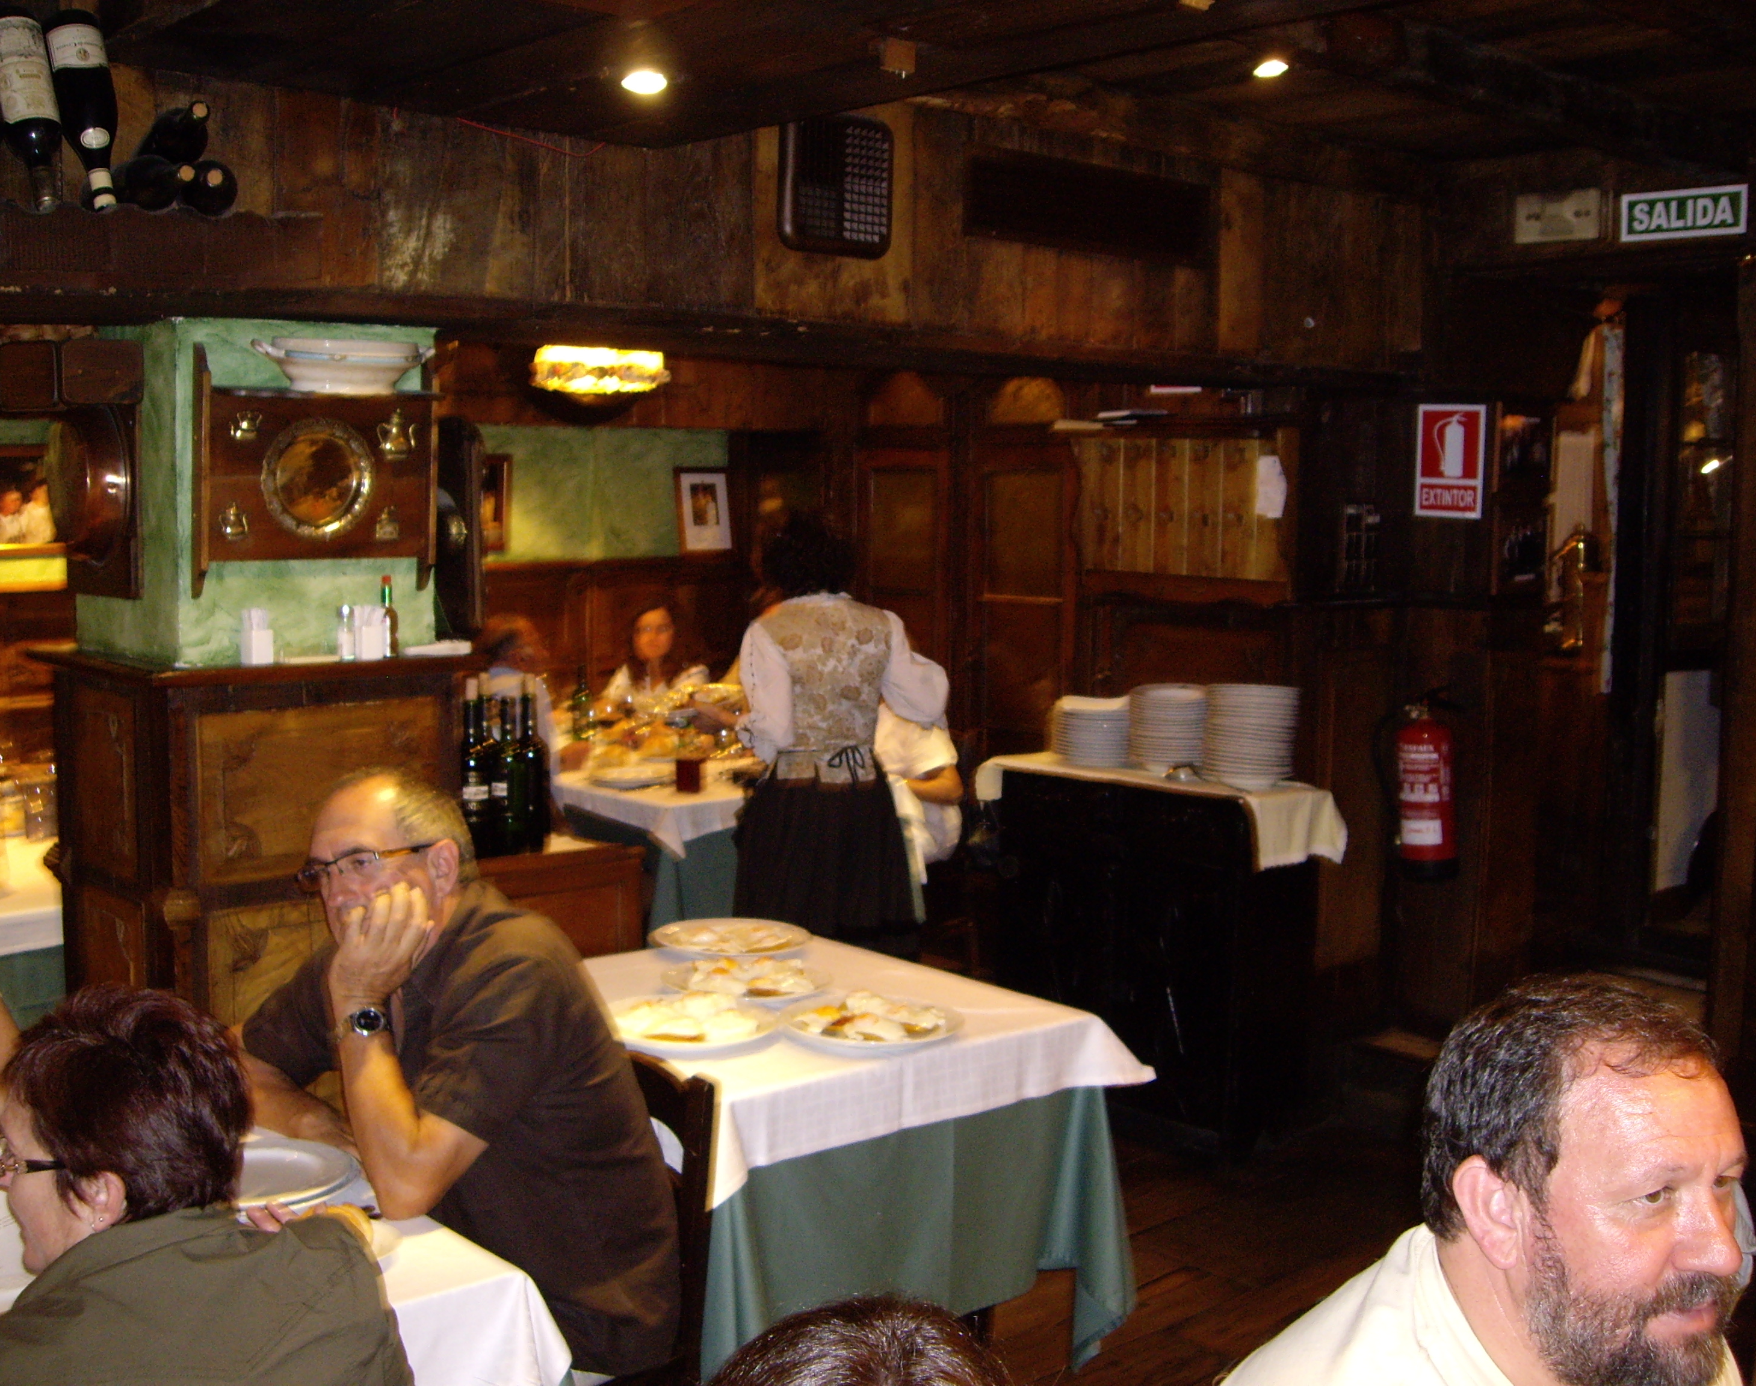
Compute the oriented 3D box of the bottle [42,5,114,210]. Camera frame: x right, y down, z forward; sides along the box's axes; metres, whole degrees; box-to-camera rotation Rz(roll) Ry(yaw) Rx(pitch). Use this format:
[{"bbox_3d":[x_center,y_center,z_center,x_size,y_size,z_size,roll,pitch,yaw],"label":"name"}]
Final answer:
[{"bbox_3d":[-1.154,-0.853,2.970,0.083,0.298,0.083,-11,-9,-11],"label":"bottle"}]

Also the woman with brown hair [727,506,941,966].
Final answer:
[{"bbox_3d":[-0.106,0.336,5.124,0.510,1.560,0.420,-1,6,-14],"label":"woman with brown hair"}]

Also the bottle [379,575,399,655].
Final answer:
[{"bbox_3d":[-0.838,-0.132,3.480,0.037,0.142,0.037,-5,9,-40],"label":"bottle"}]

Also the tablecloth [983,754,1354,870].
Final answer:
[{"bbox_3d":[0.736,0.307,5.405,0.950,0.190,0.370,6,8,44],"label":"tablecloth"}]

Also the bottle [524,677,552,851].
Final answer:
[{"bbox_3d":[-0.663,0.135,3.900,0.075,0.325,0.075,-5,9,-40],"label":"bottle"}]

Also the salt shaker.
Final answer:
[{"bbox_3d":[-0.995,-0.089,3.250,0.044,0.090,0.044,-5,7,-42],"label":"salt shaker"}]

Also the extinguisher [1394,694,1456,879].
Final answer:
[{"bbox_3d":[1.453,0.246,5.360,0.155,0.500,0.165,-6,9,-44],"label":"extinguisher"}]

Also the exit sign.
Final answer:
[{"bbox_3d":[1.867,-1.111,4.700,0.010,0.110,0.300,-6,9,-44],"label":"exit sign"}]

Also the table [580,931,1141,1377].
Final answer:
[{"bbox_3d":[-0.188,0.881,3.357,0.750,0.760,0.820,-5,9,-40],"label":"table"}]

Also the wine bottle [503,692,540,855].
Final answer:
[{"bbox_3d":[-0.688,0.154,3.830,0.075,0.300,0.075,-5,9,-40],"label":"wine bottle"}]

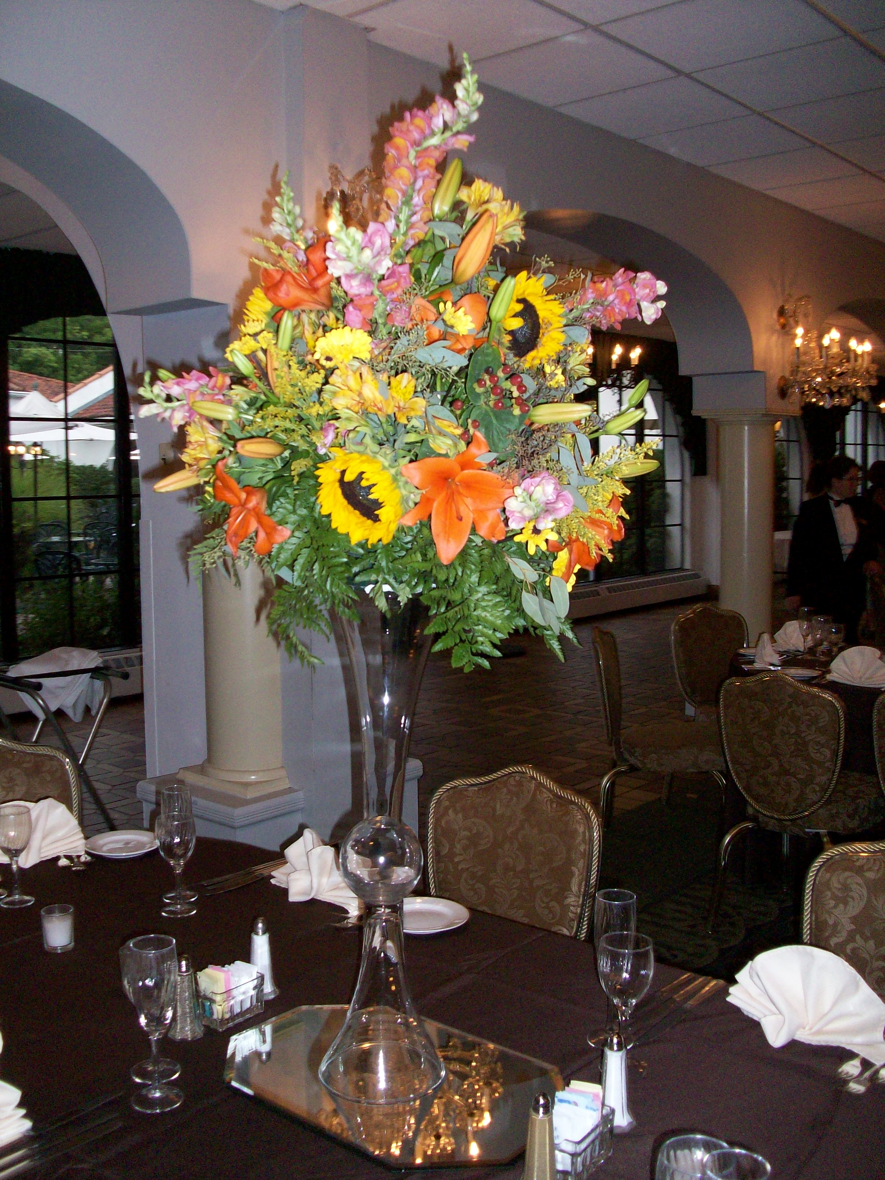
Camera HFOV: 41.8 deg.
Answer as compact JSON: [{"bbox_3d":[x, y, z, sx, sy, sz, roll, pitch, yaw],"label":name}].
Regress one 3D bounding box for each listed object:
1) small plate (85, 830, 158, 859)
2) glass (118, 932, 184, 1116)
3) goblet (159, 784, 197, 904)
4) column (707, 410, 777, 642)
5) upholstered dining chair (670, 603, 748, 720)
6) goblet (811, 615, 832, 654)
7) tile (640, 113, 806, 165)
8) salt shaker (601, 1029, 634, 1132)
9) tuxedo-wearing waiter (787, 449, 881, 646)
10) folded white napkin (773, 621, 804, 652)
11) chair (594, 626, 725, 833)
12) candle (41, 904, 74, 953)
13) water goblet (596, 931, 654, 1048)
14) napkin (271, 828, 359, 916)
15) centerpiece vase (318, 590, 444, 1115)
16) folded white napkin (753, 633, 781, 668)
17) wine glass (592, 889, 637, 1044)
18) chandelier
[{"bbox_3d":[-0.722,0.580,2.615,0.163,0.021,0.163,0,6,0],"label":"small plate"},{"bbox_3d":[-0.377,0.567,1.522,0.074,0.212,0.074,0,6,0],"label":"glass"},{"bbox_3d":[-0.526,0.507,2.319,0.071,0.224,0.071,0,6,0],"label":"goblet"},{"bbox_3d":[1.667,-0.326,6.485,0.350,1.366,0.350,5,8,41],"label":"column"},{"bbox_3d":[1.486,0.563,5.655,0.450,0.940,0.570,-4,7,-35],"label":"upholstered dining chair"},{"bbox_3d":[1.741,0.218,5.284,0.080,0.184,0.080,0,6,0],"label":"goblet"},{"bbox_3d":[1.250,-1.963,5.071,0.590,0.016,0.605,5,8,40],"label":"tile"},{"bbox_3d":[0.232,0.642,1.526,0.046,0.123,0.046,0,6,0],"label":"salt shaker"},{"bbox_3d":[2.222,0.072,6.689,0.510,1.702,0.320,-2,6,-16],"label":"tuxedo-wearing waiter"},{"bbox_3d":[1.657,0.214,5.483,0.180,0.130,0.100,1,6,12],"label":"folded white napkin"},{"bbox_3d":[0.934,0.643,4.931,0.570,0.940,0.450,1,6,10],"label":"chair"},{"bbox_3d":[-0.691,0.610,2.085,0.057,0.068,0.057,0,6,0],"label":"candle"},{"bbox_3d":[0.256,0.577,1.617,0.075,0.178,0.075,0,6,0],"label":"water goblet"},{"bbox_3d":[-0.245,0.534,2.256,0.190,0.130,0.140,-1,6,-9],"label":"napkin"},{"bbox_3d":[-0.082,0.331,1.566,0.172,0.674,0.172,0,6,0],"label":"centerpiece vase"},{"bbox_3d":[1.438,0.259,5.135,0.120,0.135,0.230,0,6,3],"label":"folded white napkin"},{"bbox_3d":[0.231,0.512,1.567,0.064,0.201,0.064,0,6,0],"label":"wine glass"},{"bbox_3d":[2.031,-1.254,6.100,0.460,0.560,0.460,5,8,41],"label":"chandelier"}]

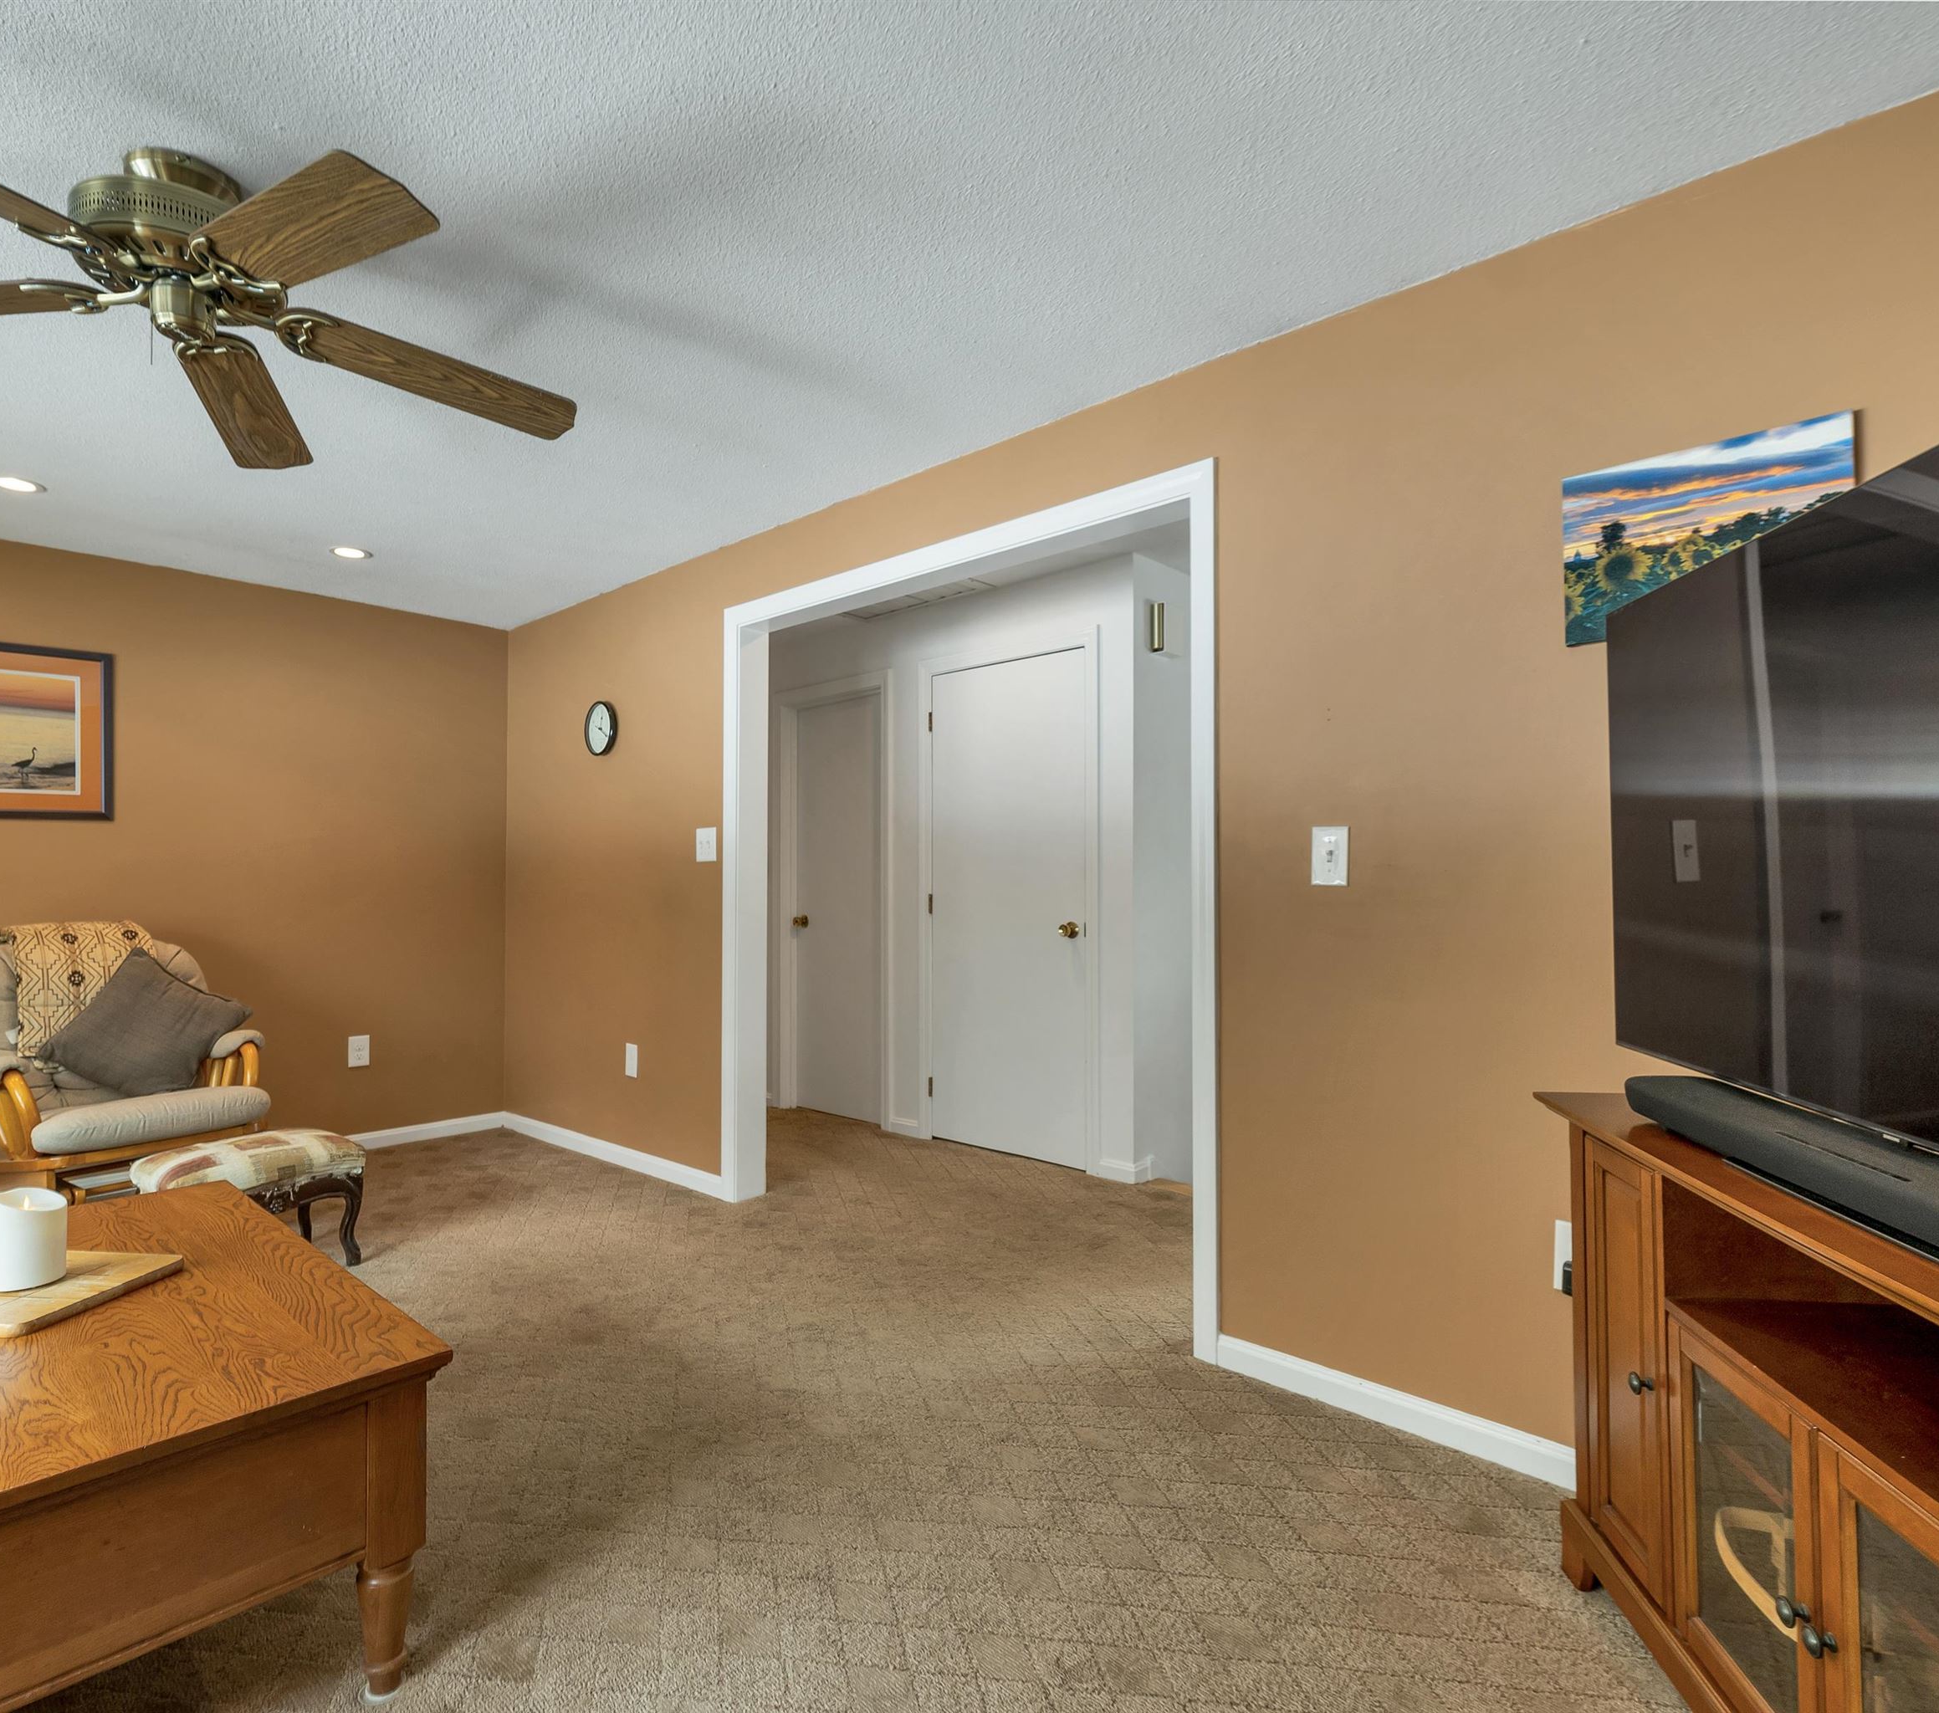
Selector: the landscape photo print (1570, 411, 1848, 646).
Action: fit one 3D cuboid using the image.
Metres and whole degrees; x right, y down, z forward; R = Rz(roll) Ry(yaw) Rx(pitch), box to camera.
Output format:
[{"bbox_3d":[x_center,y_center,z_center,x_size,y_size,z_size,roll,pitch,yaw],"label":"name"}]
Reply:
[{"bbox_3d":[1.277,-0.555,1.746,0.408,0.316,0.020,-2,-2,41],"label":"landscape photo print"}]

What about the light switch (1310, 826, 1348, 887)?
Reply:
[{"bbox_3d":[0.777,0.000,2.162,0.080,0.126,0.020,-2,-2,41],"label":"light switch"}]

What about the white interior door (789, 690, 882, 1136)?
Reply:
[{"bbox_3d":[-0.616,0.256,4.931,0.720,2.030,0.040,-2,-2,41],"label":"white interior door"}]

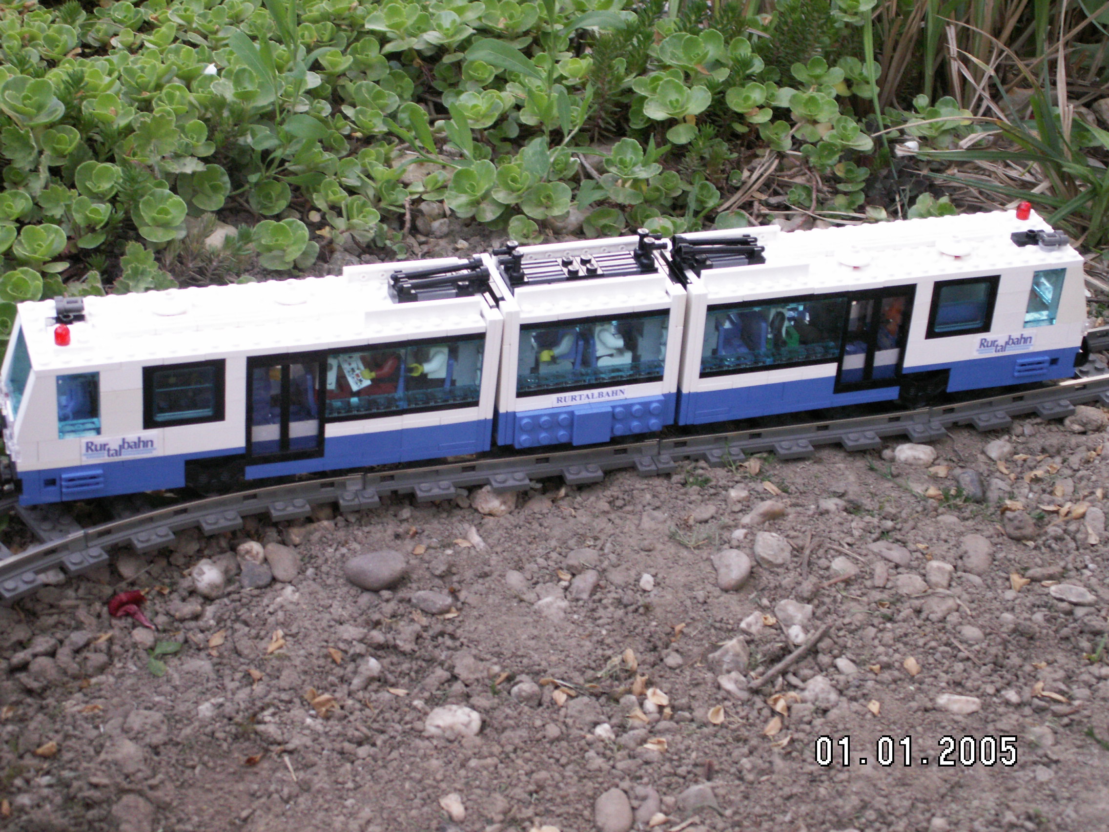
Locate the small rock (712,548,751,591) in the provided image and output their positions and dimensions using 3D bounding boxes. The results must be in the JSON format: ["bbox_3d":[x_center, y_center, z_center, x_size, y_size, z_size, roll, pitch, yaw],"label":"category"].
[{"bbox_3d":[0.070,0.061,0.786,0.015,0.013,0.020,7,33,5],"label":"small rock"}]

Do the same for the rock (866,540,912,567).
[{"bbox_3d":[0.137,0.056,0.813,0.019,0.009,0.012,18,35,21],"label":"rock"}]

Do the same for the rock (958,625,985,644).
[{"bbox_3d":[0.164,0.086,0.782,0.011,0.006,0.009,10,33,8],"label":"rock"}]

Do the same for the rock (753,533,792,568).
[{"bbox_3d":[0.088,0.054,0.800,0.015,0.012,0.018,3,33,-2],"label":"rock"}]

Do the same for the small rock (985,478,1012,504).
[{"bbox_3d":[0.190,0.032,0.850,0.011,0.009,0.015,12,34,13],"label":"small rock"}]

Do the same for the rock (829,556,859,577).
[{"bbox_3d":[0.116,0.060,0.796,0.011,0.007,0.011,-5,34,-15],"label":"rock"}]

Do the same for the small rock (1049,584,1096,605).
[{"bbox_3d":[0.208,0.072,0.799,0.019,0.007,0.010,13,34,13],"label":"small rock"}]

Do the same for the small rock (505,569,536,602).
[{"bbox_3d":[-0.013,0.067,0.780,0.011,0.009,0.017,-15,37,-27],"label":"small rock"}]

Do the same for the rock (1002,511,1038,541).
[{"bbox_3d":[0.194,0.046,0.828,0.015,0.011,0.015,13,34,14],"label":"rock"}]

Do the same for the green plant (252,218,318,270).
[{"bbox_3d":[-0.132,-0.084,0.974,0.033,0.021,0.032,3,33,-2],"label":"green plant"}]

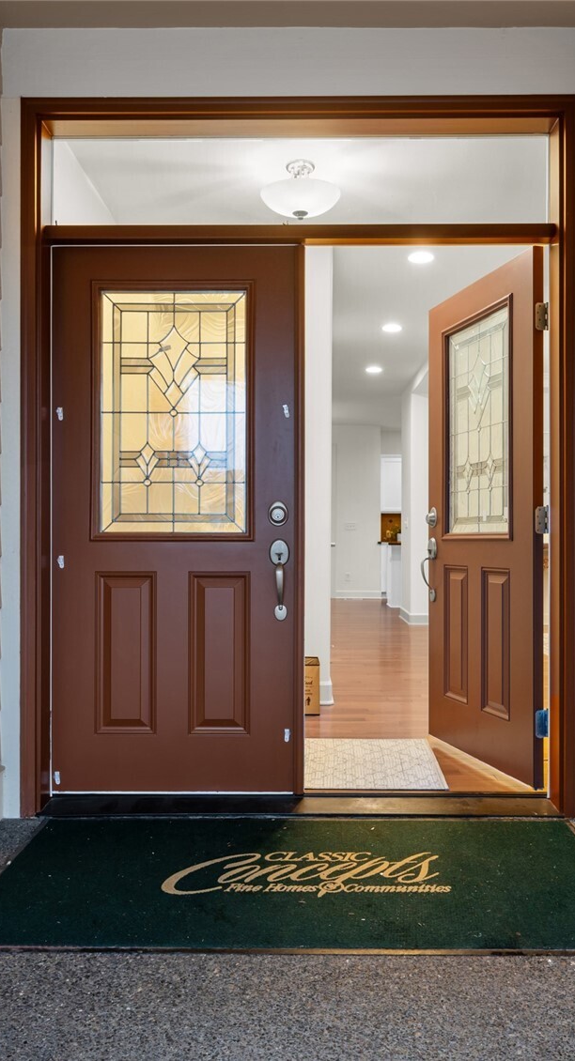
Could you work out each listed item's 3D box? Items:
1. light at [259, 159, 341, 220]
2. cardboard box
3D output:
[{"bbox_3d":[0.063,-1.630,4.060,0.395,0.250,0.395,0,0,1],"label":"light"},{"bbox_3d":[0.025,0.848,4.580,0.300,0.265,0.280,0,0,1],"label":"cardboard box"}]

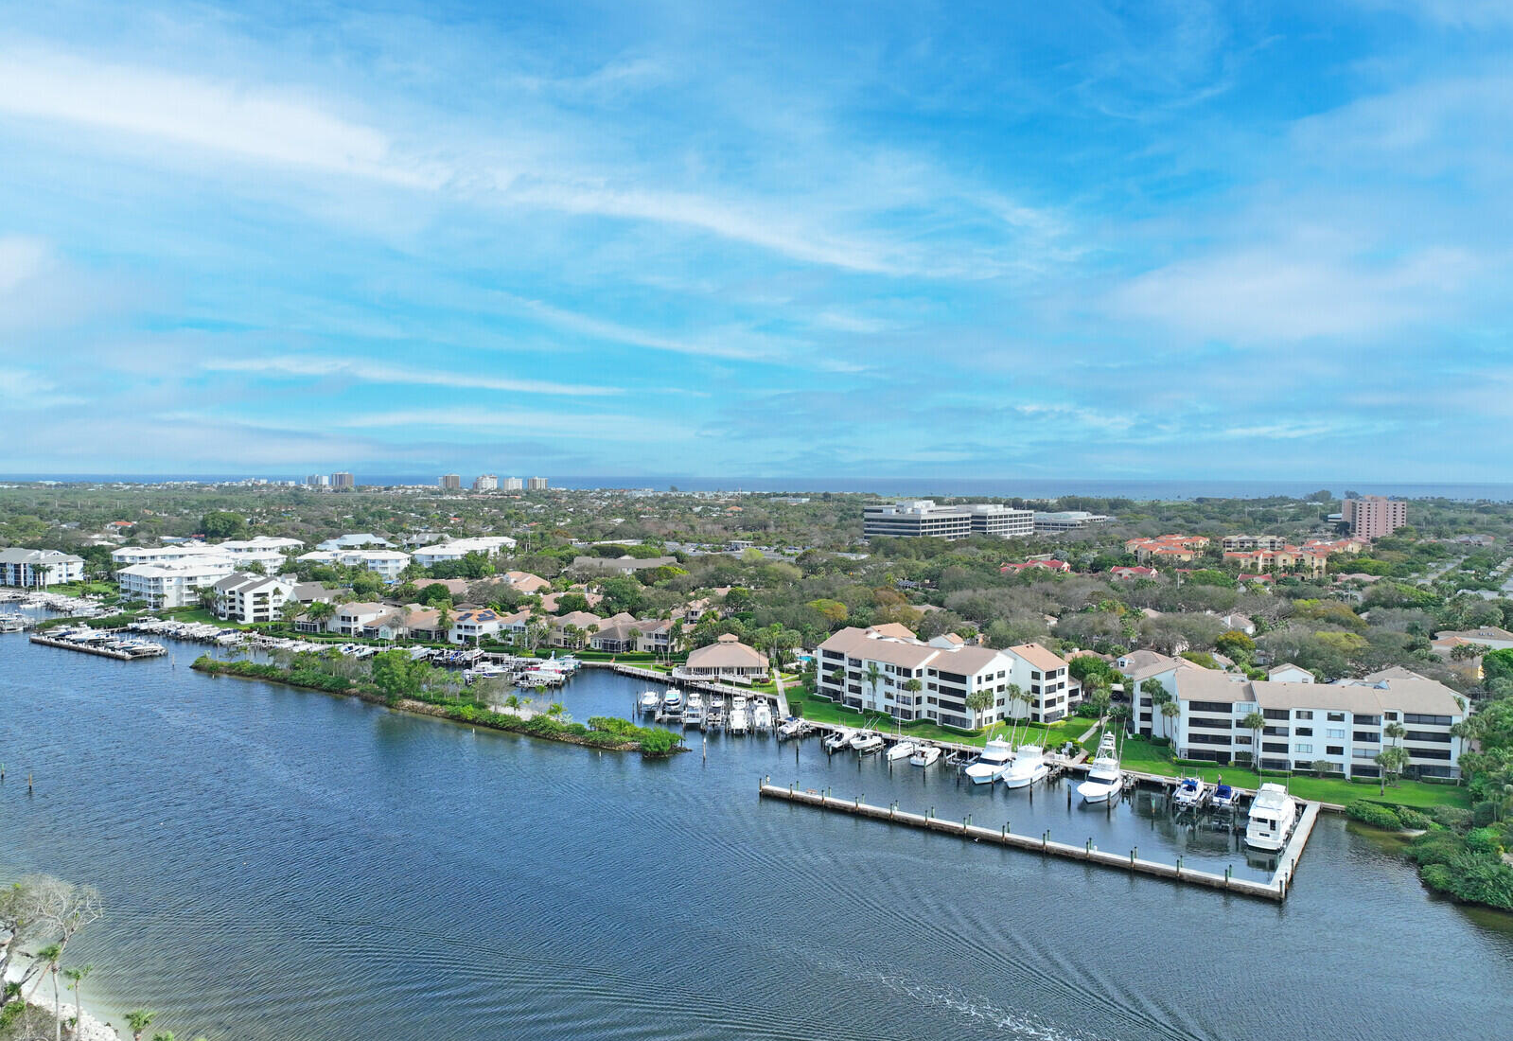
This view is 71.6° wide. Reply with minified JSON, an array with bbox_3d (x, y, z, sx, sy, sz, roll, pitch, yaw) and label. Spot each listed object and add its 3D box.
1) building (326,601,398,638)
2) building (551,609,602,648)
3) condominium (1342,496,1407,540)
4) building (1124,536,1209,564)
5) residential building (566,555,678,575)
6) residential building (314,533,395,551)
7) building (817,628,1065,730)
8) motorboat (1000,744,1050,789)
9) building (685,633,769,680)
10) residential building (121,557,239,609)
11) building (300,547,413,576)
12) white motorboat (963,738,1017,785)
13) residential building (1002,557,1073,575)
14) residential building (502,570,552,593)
[{"bbox_3d":[-121.858,30.132,323.687,11.500,9.000,16.000,2,3,27],"label":"building"},{"bbox_3d":[-52.160,30.660,303.650,12.500,9.500,13.000,1,3,15],"label":"building"},{"bbox_3d":[479.142,-1.338,812.611,38.000,35.500,23.000,1,3,5],"label":"condominium"},{"bbox_3d":[220.030,17.879,565.279,40.000,14.000,48.000,1,3,18],"label":"building"},{"bbox_3d":[-60.110,21.480,479.420,48.000,10.300,15.000,0,3,-2],"label":"residential building"},{"bbox_3d":[-228.536,14.960,598.291,45.000,12.000,22.000,0,3,3],"label":"residential building"},{"bbox_3d":[39.200,32.160,225.860,27.500,14.300,48.500,-2,3,-42],"label":"building"},{"bbox_3d":[44.110,40.570,174.190,4.800,5.700,14.400,2,3,34],"label":"motorboat"},{"bbox_3d":[-7.170,32.620,258.690,20.500,10.000,20.000,0,3,0],"label":"building"},{"bbox_3d":[-217.900,22.970,401.540,39.000,14.500,33.000,2,3,40],"label":"residential building"},{"bbox_3d":[-177.117,20.752,467.407,46.000,13.500,20.000,0,3,4],"label":"building"},{"bbox_3d":[39.270,40.140,176.440,4.800,6.300,14.600,2,3,34],"label":"white motorboat"},{"bbox_3d":[133.160,22.962,501.462,32.000,8.500,15.000,1,3,20],"label":"residential building"},{"bbox_3d":[-86.130,24.770,393.490,16.500,11.000,16.000,1,3,10],"label":"residential building"}]

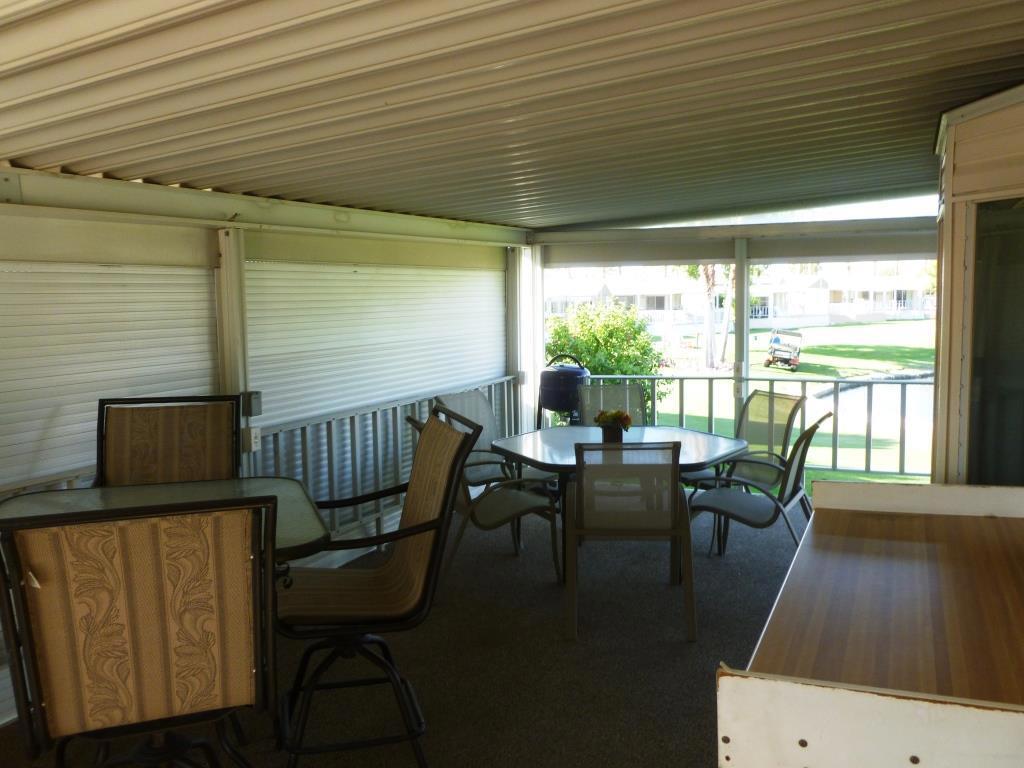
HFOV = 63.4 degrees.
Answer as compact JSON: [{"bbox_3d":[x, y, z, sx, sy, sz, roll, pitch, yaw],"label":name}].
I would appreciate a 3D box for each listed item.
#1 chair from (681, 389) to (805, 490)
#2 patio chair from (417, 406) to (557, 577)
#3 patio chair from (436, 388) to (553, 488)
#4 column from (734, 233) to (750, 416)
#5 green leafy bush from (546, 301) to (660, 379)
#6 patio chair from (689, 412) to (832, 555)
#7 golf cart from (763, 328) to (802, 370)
[{"bbox_3d":[1.487,0.546,5.446,0.730,0.940,0.600,-4,6,-23],"label":"chair"},{"bbox_3d":[-0.188,0.652,4.731,0.730,0.940,0.600,-4,6,-24],"label":"patio chair"},{"bbox_3d":[-0.088,0.555,5.666,0.730,0.940,0.600,3,7,34],"label":"patio chair"},{"bbox_3d":[1.876,-0.151,6.744,0.110,2.040,0.110,1,6,19],"label":"column"},{"bbox_3d":[1.178,0.100,10.568,1.600,2.300,1.600,-1,6,6],"label":"green leafy bush"},{"bbox_3d":[1.392,0.631,4.634,0.730,0.940,0.600,2,7,29],"label":"patio chair"},{"bbox_3d":[11.822,-1.478,36.000,1.200,1.800,2.400,8,6,7],"label":"golf cart"}]

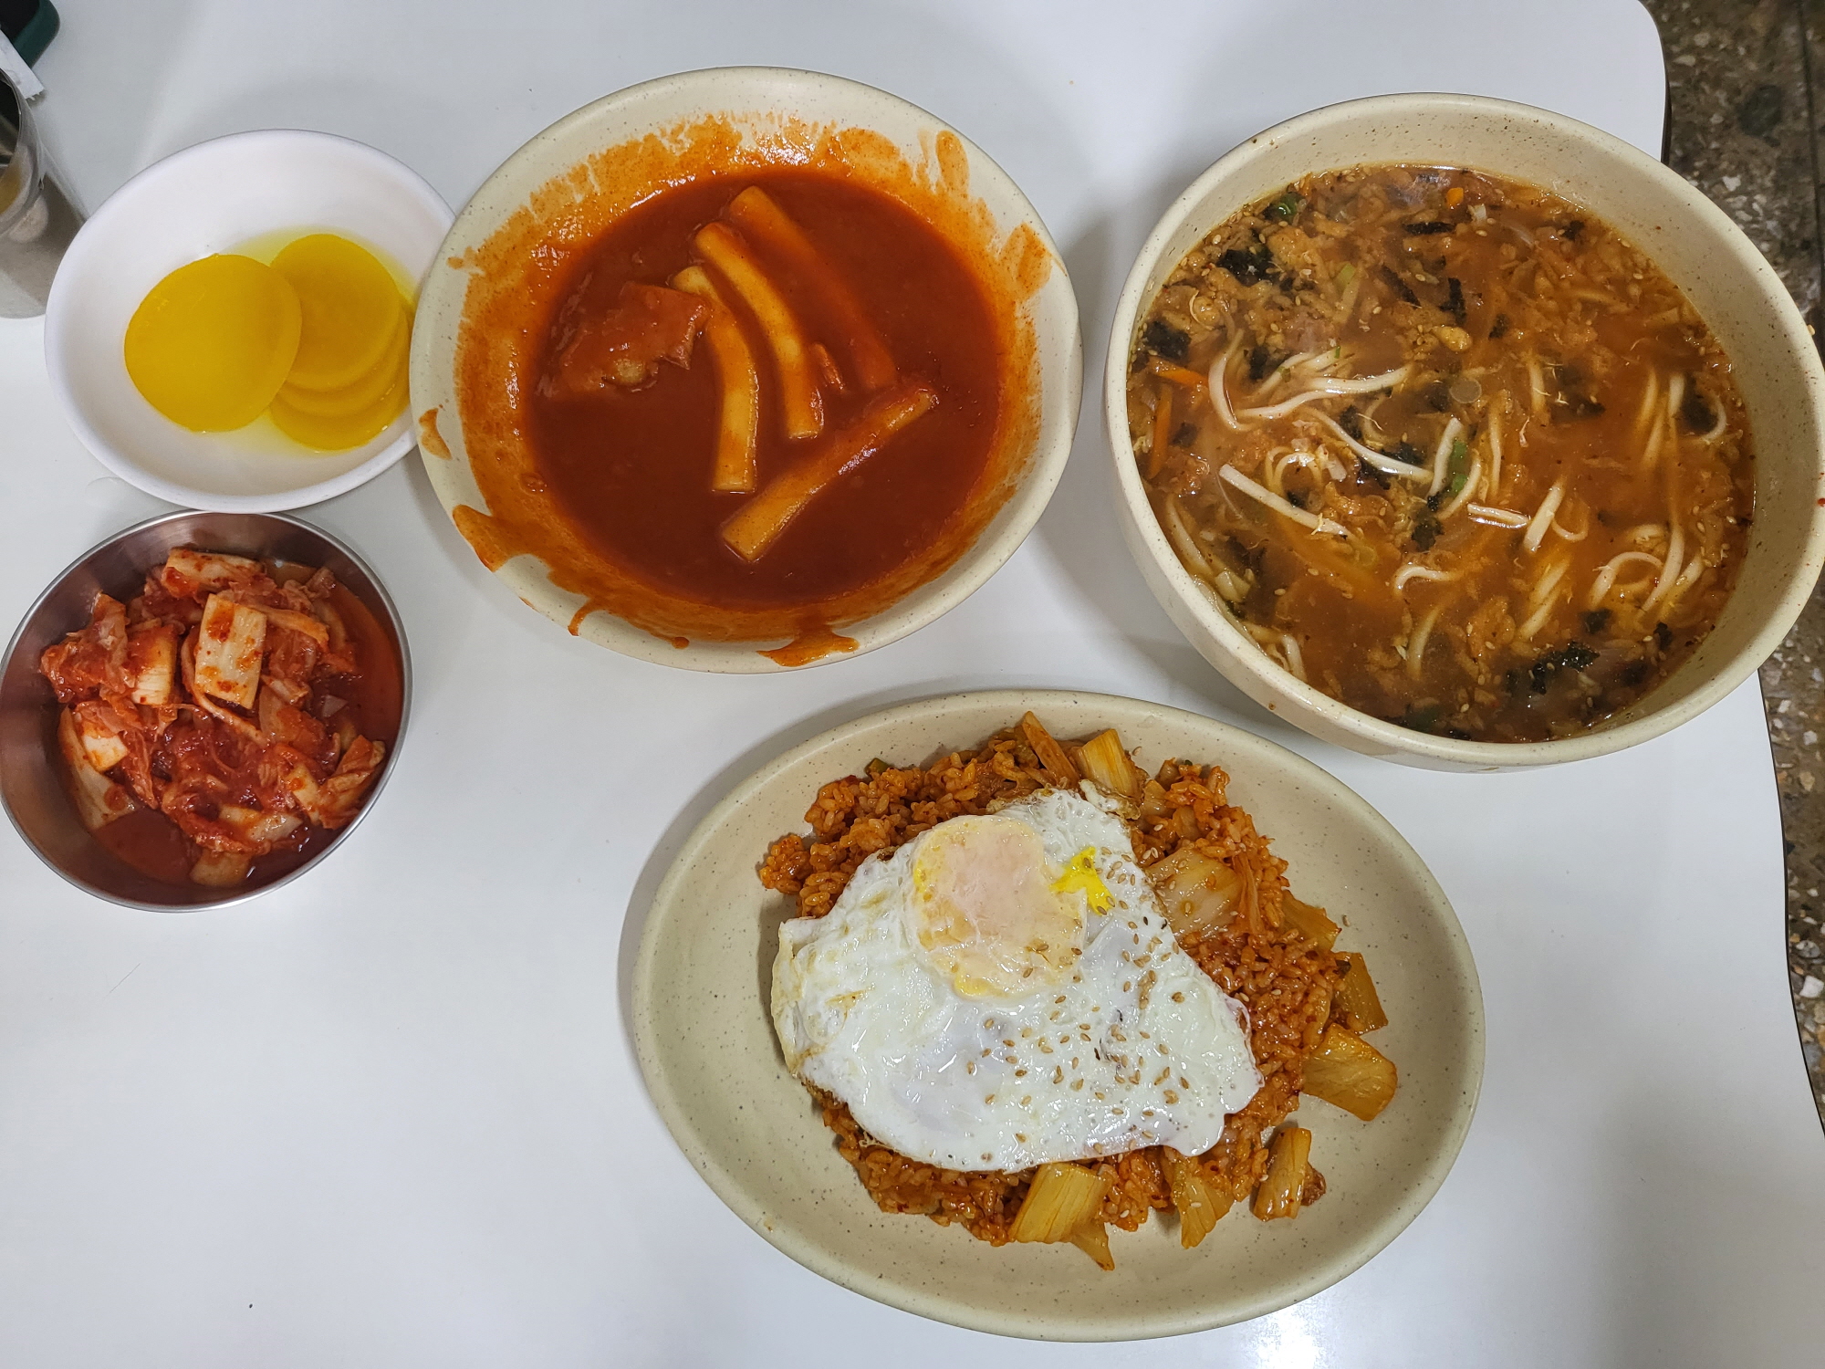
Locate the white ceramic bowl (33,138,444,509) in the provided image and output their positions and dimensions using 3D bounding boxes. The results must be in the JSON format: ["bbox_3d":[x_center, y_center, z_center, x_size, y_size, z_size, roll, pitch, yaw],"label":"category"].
[{"bbox_3d":[-0.204,-0.112,0.450,0.135,0.036,0.135,0,75,-1],"label":"white ceramic bowl"}]

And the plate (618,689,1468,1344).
[{"bbox_3d":[0.040,0.091,0.398,0.234,0.046,0.173,4,75,0],"label":"plate"}]

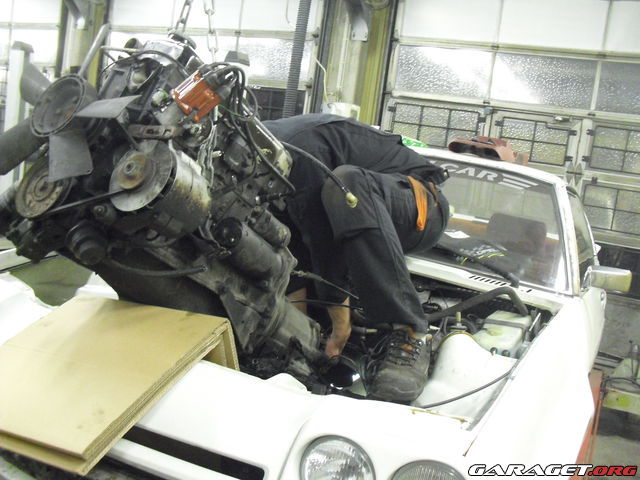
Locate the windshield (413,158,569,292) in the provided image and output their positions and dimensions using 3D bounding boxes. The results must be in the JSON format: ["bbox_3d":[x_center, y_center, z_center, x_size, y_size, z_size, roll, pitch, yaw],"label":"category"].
[{"bbox_3d":[0.391,-0.131,2.817,1.360,0.130,0.640,10,48,25],"label":"windshield"}]

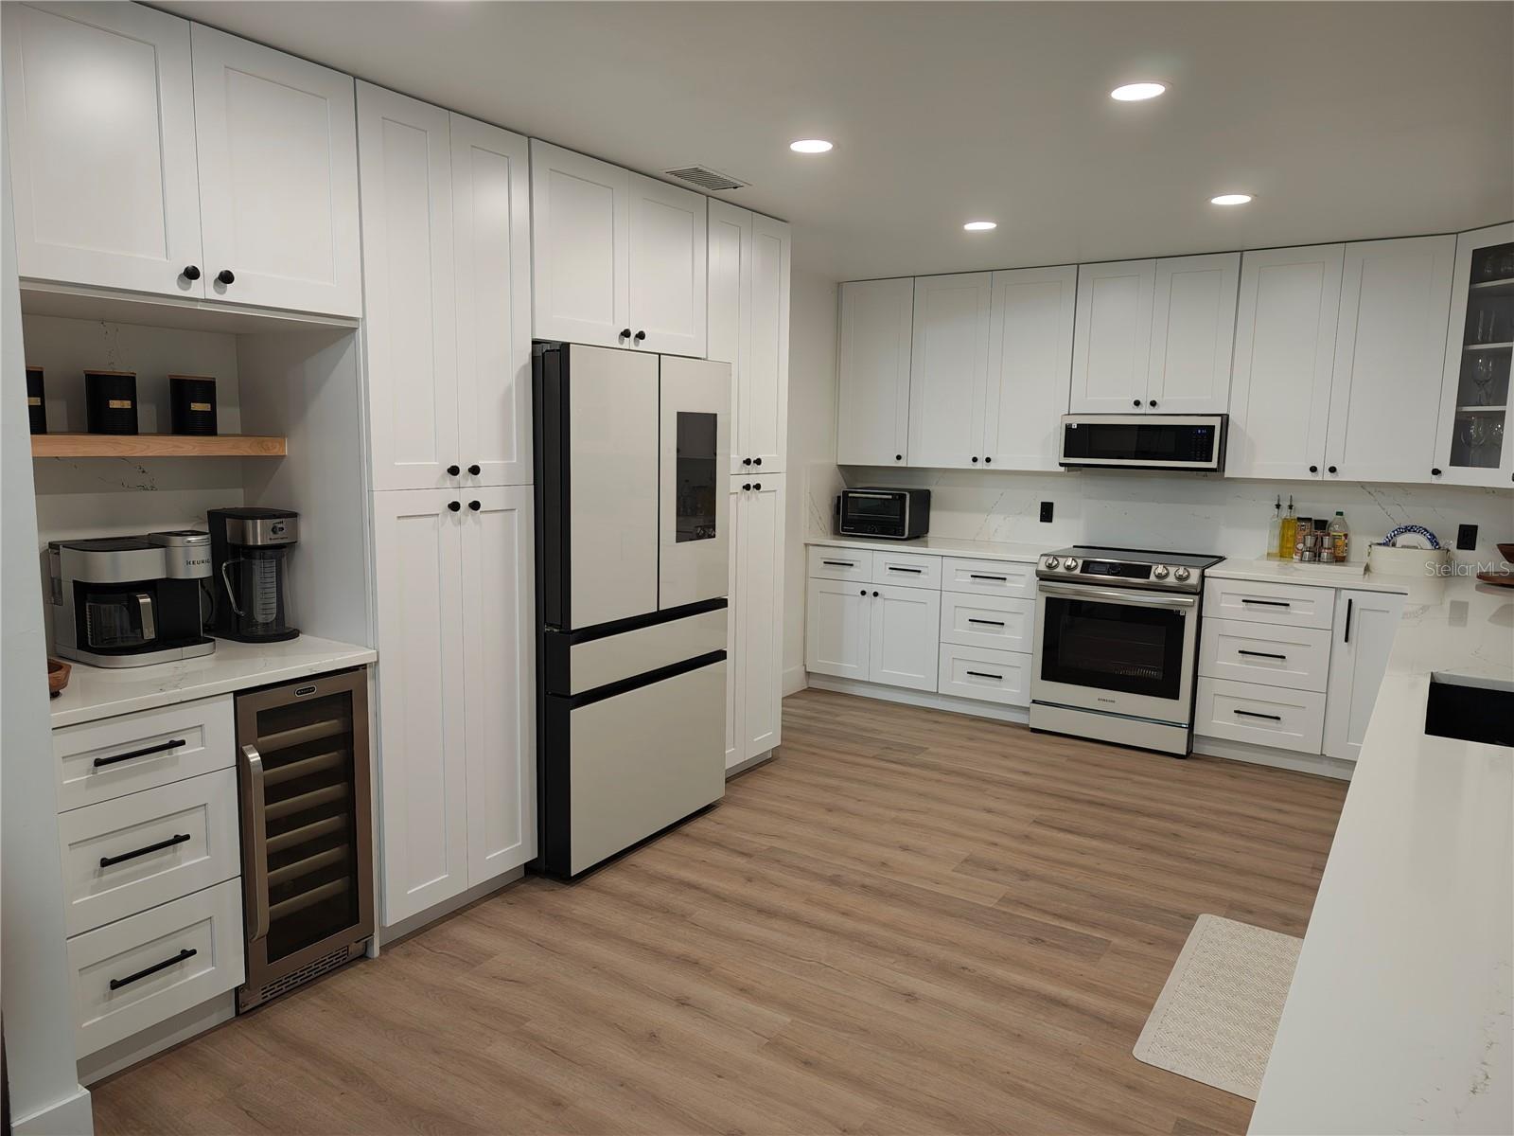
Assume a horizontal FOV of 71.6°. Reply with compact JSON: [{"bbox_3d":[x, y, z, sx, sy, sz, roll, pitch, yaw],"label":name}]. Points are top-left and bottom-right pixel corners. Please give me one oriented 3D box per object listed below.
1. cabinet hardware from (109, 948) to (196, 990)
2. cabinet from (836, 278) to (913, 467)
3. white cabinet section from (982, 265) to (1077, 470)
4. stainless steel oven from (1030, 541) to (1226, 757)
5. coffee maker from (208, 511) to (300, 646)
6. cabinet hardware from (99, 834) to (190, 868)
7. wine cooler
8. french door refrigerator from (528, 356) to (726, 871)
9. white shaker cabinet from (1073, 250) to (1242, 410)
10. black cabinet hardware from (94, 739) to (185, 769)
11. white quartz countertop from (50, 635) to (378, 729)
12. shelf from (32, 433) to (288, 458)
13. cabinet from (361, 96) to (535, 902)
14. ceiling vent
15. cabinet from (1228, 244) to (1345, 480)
[{"bbox_3d":[-1.410,0.930,2.449,0.036,0.014,0.199,6,9,33],"label":"cabinet hardware"},{"bbox_3d":[0.773,-1.153,6.286,0.477,1.075,0.328,6,9,33],"label":"cabinet"},{"bbox_3d":[1.547,-1.072,5.750,0.464,1.068,0.330,6,9,34],"label":"white cabinet section"},{"bbox_3d":[1.945,0.406,5.516,0.780,0.927,0.720,6,9,33],"label":"stainless steel oven"},{"bbox_3d":[-1.453,0.019,3.019,0.235,0.367,0.172,6,9,33],"label":"coffee maker"},{"bbox_3d":[-1.401,0.639,2.402,0.036,0.014,0.199,6,9,33],"label":"cabinet hardware"},{"bbox_3d":[-1.400,0.703,2.934,0.595,0.868,0.383,6,9,33],"label":"wine cooler"},{"bbox_3d":[-0.660,0.116,3.916,0.720,1.774,0.902,6,9,33],"label":"french door refrigerator"},{"bbox_3d":[2.054,-1.167,5.361,0.775,0.759,0.340,6,9,33],"label":"white shaker cabinet"},{"bbox_3d":[-1.403,0.417,2.383,0.036,0.014,0.201,6,9,33],"label":"black cabinet hardware"},{"bbox_3d":[-1.543,0.270,2.721,0.615,0.032,0.883,6,9,33],"label":"white quartz countertop"},{"bbox_3d":[-1.700,-0.320,2.751,0.224,0.051,0.865,6,9,33],"label":"shelf"},{"bbox_3d":[-1.144,-0.138,3.299,0.612,2.393,0.624,6,9,33],"label":"cabinet"},{"bbox_3d":[-0.182,-1.382,3.745,0.182,0.014,0.355,6,9,33],"label":"ceiling vent"},{"bbox_3d":[2.582,-0.977,5.116,0.429,1.075,0.328,6,9,33],"label":"cabinet"}]

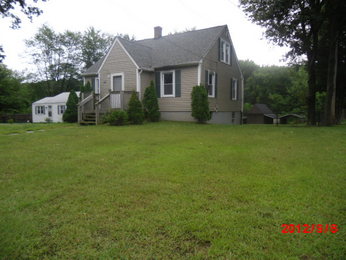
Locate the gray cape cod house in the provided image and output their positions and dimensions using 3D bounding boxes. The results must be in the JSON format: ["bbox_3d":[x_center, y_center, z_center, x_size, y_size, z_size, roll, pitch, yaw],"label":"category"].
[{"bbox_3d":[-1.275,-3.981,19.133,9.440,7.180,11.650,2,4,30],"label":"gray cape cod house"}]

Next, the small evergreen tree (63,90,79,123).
[{"bbox_3d":[-6.986,-1.613,18.700,1.280,2.230,1.280,2,4,30],"label":"small evergreen tree"}]

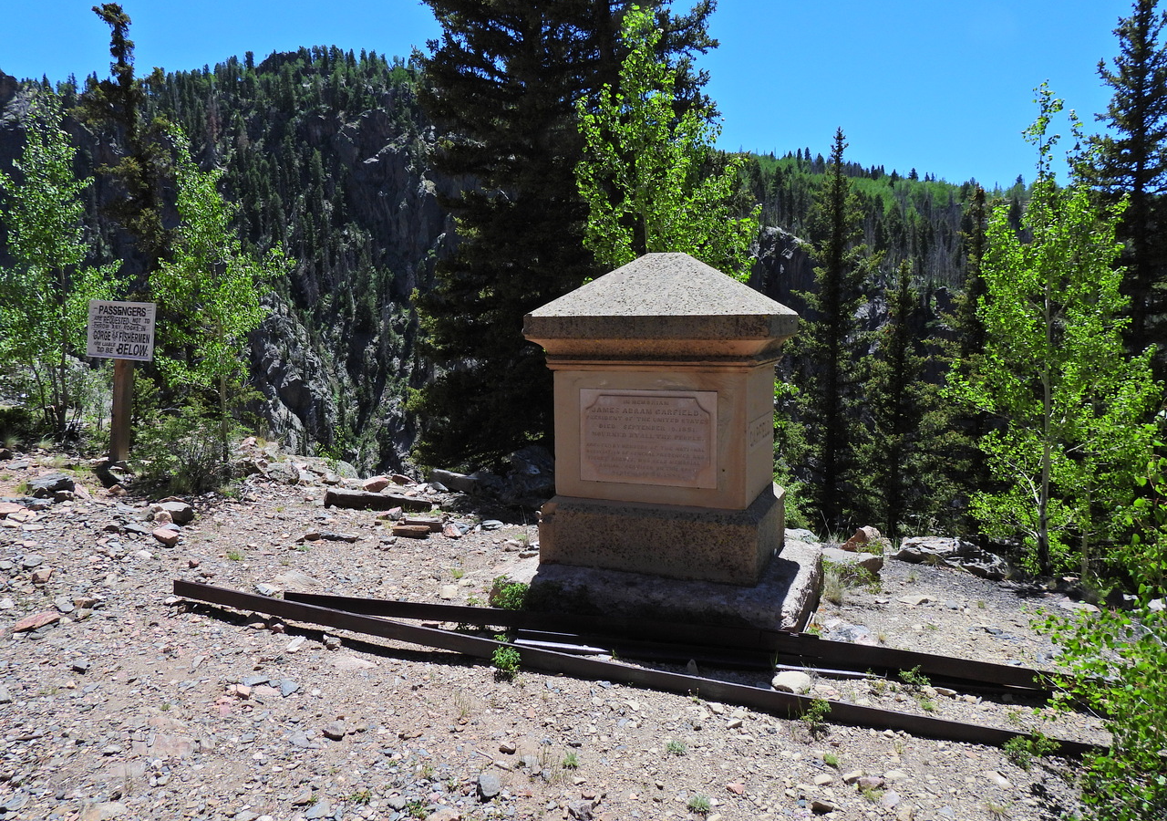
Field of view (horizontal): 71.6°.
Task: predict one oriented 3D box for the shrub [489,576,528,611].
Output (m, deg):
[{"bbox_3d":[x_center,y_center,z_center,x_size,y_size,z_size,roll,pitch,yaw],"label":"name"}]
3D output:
[{"bbox_3d":[-0.563,1.377,6.178,0.280,0.240,0.240,-1,6,-5],"label":"shrub"}]

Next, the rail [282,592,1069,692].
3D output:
[{"bbox_3d":[0.249,1.454,5.356,5.083,0.140,0.180,1,6,17],"label":"rail"}]

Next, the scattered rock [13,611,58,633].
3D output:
[{"bbox_3d":[-3.983,1.512,5.855,0.130,0.075,0.320,3,6,29],"label":"scattered rock"}]

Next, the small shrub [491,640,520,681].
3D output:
[{"bbox_3d":[-0.483,1.510,4.991,0.170,0.210,0.160,-1,6,-6],"label":"small shrub"}]

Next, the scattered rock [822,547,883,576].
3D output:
[{"bbox_3d":[2.338,1.314,6.988,0.520,0.170,0.330,2,6,19],"label":"scattered rock"}]

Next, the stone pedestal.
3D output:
[{"bbox_3d":[0.672,-0.041,6.237,1.692,2.281,1.495,2,6,22],"label":"stone pedestal"}]

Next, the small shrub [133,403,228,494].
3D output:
[{"bbox_3d":[-5.543,0.477,11.070,1.150,1.120,1.000,-3,6,-27],"label":"small shrub"}]

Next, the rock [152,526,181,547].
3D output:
[{"bbox_3d":[-4.156,1.265,8.052,0.265,0.135,0.220,-3,6,-28],"label":"rock"}]

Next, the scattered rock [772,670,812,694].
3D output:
[{"bbox_3d":[1.217,1.582,4.722,0.225,0.100,0.150,1,6,15],"label":"scattered rock"}]

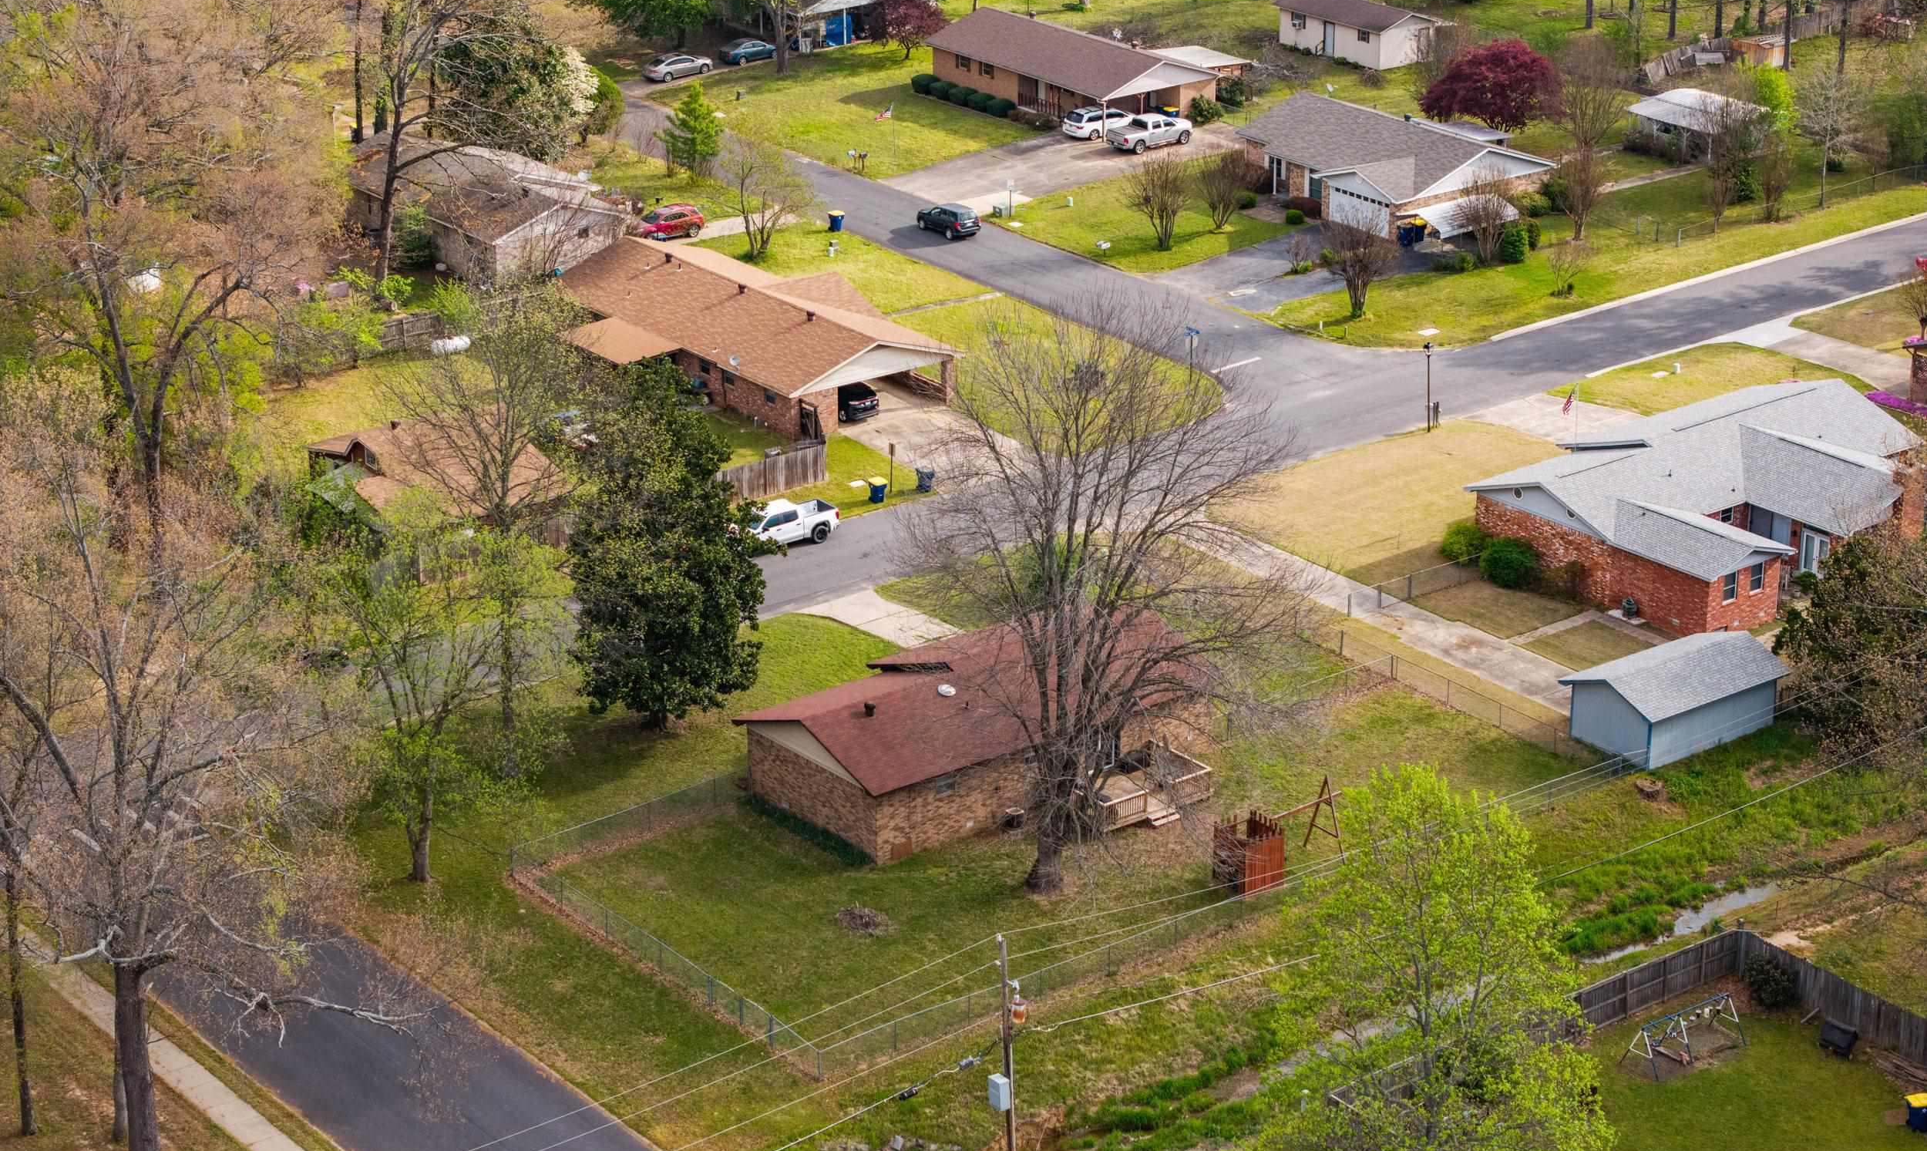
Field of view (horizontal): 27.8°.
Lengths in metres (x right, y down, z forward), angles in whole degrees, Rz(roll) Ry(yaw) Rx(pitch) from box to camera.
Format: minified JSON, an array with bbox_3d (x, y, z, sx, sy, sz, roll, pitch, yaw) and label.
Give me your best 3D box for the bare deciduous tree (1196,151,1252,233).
[{"bbox_3d":[15.413,-22.733,230.612,3.310,4.856,3.310,-1,22,0],"label":"bare deciduous tree"}]

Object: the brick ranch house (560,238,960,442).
[{"bbox_3d":[-11.095,-12.455,195.656,12.600,4.350,22.700,-16,26,-34],"label":"brick ranch house"}]

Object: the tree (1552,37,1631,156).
[{"bbox_3d":[38.996,-29.608,241.903,4.854,7.364,4.854,2,21,9],"label":"tree"}]

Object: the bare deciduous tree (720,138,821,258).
[{"bbox_3d":[-11.332,-21.969,226.262,5.850,7.088,5.850,-3,21,-3],"label":"bare deciduous tree"}]

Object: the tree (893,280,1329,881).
[{"bbox_3d":[5.221,1.369,137.654,14.800,21.300,13.500,0,21,0],"label":"tree"}]

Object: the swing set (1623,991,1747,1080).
[{"bbox_3d":[26.463,16.728,142.725,4.667,1.847,1.818,-16,27,-33],"label":"swing set"}]

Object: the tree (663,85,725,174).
[{"bbox_3d":[-15.817,-26.466,230.312,3.200,5.500,3.100,0,21,0],"label":"tree"}]

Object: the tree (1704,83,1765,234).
[{"bbox_3d":[45.264,-24.616,228.610,3.560,9.227,3.560,-1,22,0],"label":"tree"}]

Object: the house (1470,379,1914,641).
[{"bbox_3d":[35.673,-4.078,179.720,21.166,4.400,17.354,-16,25,-33],"label":"house"}]

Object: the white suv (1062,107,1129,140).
[{"bbox_3d":[9.066,-29.311,251.073,5.150,1.740,2.000,-16,27,-33],"label":"white suv"}]

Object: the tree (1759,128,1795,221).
[{"bbox_3d":[45.835,-22.402,219.730,2.200,5.000,2.200,0,21,0],"label":"tree"}]

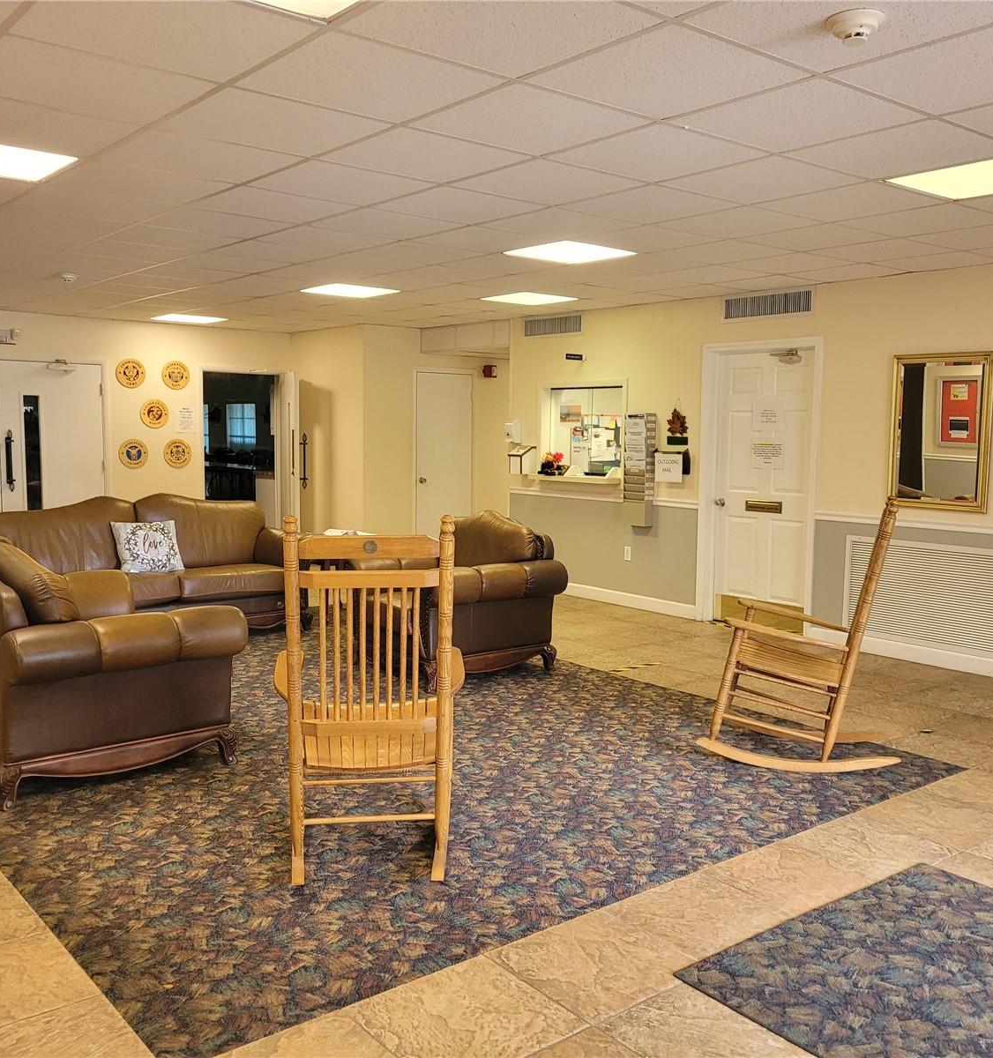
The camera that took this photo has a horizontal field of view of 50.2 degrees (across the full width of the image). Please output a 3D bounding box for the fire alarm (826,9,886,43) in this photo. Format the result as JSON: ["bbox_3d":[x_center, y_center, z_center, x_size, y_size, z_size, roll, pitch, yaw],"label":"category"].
[{"bbox_3d":[0.874,-1.212,2.578,0.139,0.053,0.139,1,5,0],"label":"fire alarm"}]

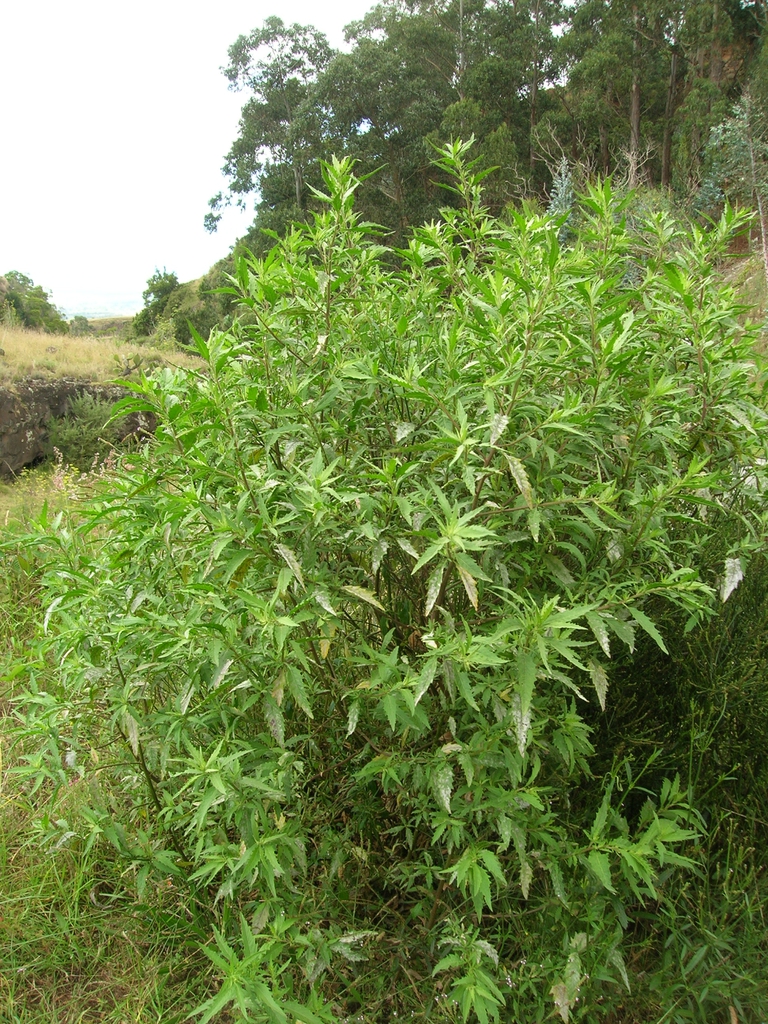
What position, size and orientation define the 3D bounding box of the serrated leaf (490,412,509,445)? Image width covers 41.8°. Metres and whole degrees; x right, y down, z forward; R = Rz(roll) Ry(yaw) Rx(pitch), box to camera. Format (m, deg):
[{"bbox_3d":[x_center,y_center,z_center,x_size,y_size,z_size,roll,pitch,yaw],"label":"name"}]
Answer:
[{"bbox_3d":[0.248,-0.184,2.200,0.035,0.087,0.024,21,6,4],"label":"serrated leaf"}]

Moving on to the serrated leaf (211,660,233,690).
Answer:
[{"bbox_3d":[-0.388,0.391,2.400,0.030,0.096,0.022,31,0,3],"label":"serrated leaf"}]

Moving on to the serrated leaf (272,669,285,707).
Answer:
[{"bbox_3d":[-0.235,0.396,2.300,0.032,0.103,0.020,7,0,-3],"label":"serrated leaf"}]

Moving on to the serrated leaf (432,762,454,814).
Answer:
[{"bbox_3d":[0.133,0.602,2.200,0.041,0.119,0.024,-12,6,0],"label":"serrated leaf"}]

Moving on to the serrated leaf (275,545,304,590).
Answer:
[{"bbox_3d":[-0.216,0.127,2.300,0.030,0.124,0.024,-32,0,-12],"label":"serrated leaf"}]

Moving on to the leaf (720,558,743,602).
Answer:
[{"bbox_3d":[0.758,0.143,2.200,0.042,0.113,0.024,16,6,19],"label":"leaf"}]

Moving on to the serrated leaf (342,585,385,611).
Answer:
[{"bbox_3d":[-0.049,0.205,2.400,0.119,0.032,0.022,29,-14,0],"label":"serrated leaf"}]

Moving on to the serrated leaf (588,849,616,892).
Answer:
[{"bbox_3d":[0.487,0.784,2.200,0.046,0.108,0.020,-22,0,-1],"label":"serrated leaf"}]

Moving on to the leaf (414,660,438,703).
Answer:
[{"bbox_3d":[0.091,0.371,2.200,0.034,0.112,0.022,21,0,9],"label":"leaf"}]

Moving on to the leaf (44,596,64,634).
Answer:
[{"bbox_3d":[-0.820,0.255,2.500,0.024,0.115,0.025,25,0,-9],"label":"leaf"}]

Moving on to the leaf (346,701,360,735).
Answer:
[{"bbox_3d":[-0.073,0.474,2.300,0.025,0.091,0.024,16,6,2],"label":"leaf"}]

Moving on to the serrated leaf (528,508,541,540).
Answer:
[{"bbox_3d":[0.331,0.026,2.200,0.026,0.077,0.024,-2,6,9],"label":"serrated leaf"}]

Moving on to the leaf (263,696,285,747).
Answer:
[{"bbox_3d":[-0.242,0.468,2.250,0.038,0.124,0.024,-17,6,-9],"label":"leaf"}]

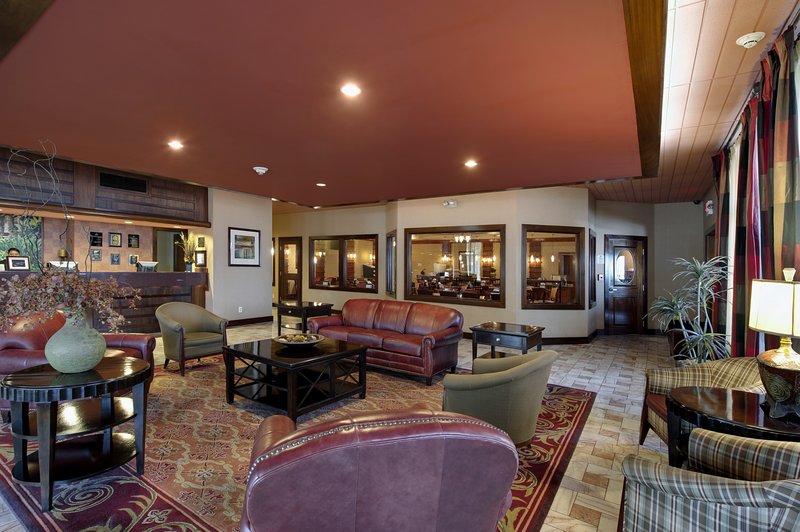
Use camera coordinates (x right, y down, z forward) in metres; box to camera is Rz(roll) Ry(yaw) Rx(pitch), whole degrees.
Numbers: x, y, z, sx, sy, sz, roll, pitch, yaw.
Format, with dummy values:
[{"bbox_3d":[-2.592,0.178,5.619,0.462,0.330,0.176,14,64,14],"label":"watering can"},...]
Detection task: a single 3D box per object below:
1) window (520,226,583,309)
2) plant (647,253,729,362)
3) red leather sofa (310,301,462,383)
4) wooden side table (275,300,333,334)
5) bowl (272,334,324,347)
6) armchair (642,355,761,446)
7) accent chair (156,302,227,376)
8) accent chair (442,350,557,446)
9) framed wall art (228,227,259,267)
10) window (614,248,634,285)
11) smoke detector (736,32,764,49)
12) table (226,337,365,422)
[{"bbox_3d":[2.898,0.036,7.131,1.314,1.578,0.120,1,0,-11],"label":"window"},{"bbox_3d":[3.412,0.688,4.450,0.950,1.620,0.920,1,0,34],"label":"plant"},{"bbox_3d":[-0.201,0.971,5.332,2.156,0.889,0.894,1,0,34],"label":"red leather sofa"},{"bbox_3d":[-1.773,1.045,7.007,0.770,0.670,0.730,1,0,34],"label":"wooden side table"},{"bbox_3d":[-1.048,0.811,3.932,0.525,0.090,0.525,1,0,0],"label":"bowl"},{"bbox_3d":[2.310,1.053,2.720,0.760,0.840,0.700,1,0,8],"label":"armchair"},{"bbox_3d":[-2.790,0.934,5.065,0.760,0.845,0.730,1,0,34],"label":"accent chair"},{"bbox_3d":[0.788,1.016,2.834,0.770,0.845,0.730,1,0,34],"label":"accent chair"},{"bbox_3d":[-3.498,-0.410,8.558,0.035,0.870,0.816,1,0,34],"label":"framed wall art"},{"bbox_3d":[4.996,0.014,8.382,0.513,0.799,0.050,1,0,-11],"label":"window"},{"bbox_3d":[2.275,-1.457,2.448,0.138,0.045,0.138,1,0,34],"label":"smoke detector"},{"bbox_3d":[-1.053,1.126,3.903,1.027,0.540,1.022,1,0,34],"label":"table"}]

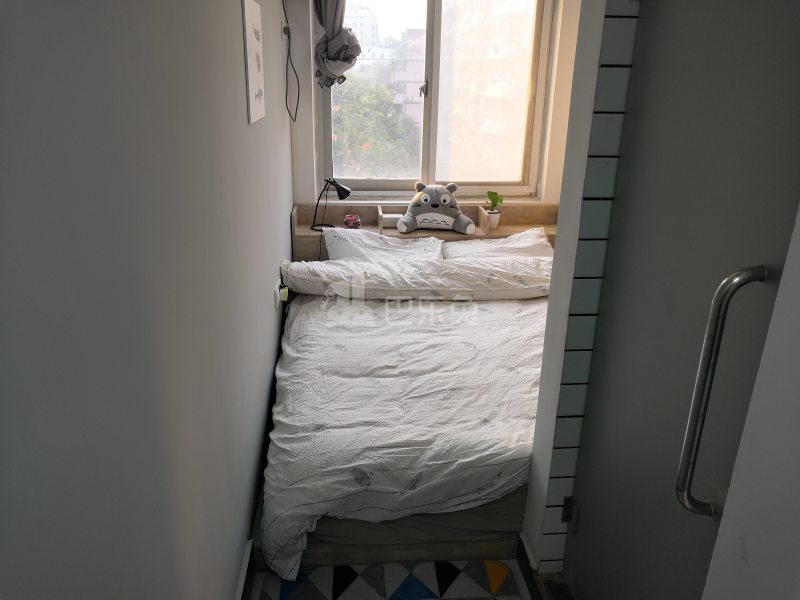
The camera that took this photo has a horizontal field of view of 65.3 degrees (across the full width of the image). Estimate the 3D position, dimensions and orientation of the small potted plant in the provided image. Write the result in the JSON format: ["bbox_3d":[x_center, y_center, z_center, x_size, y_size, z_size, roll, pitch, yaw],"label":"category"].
[{"bbox_3d":[0.600,-0.570,3.952,0.108,0.239,0.099,-1,19,-5],"label":"small potted plant"}]

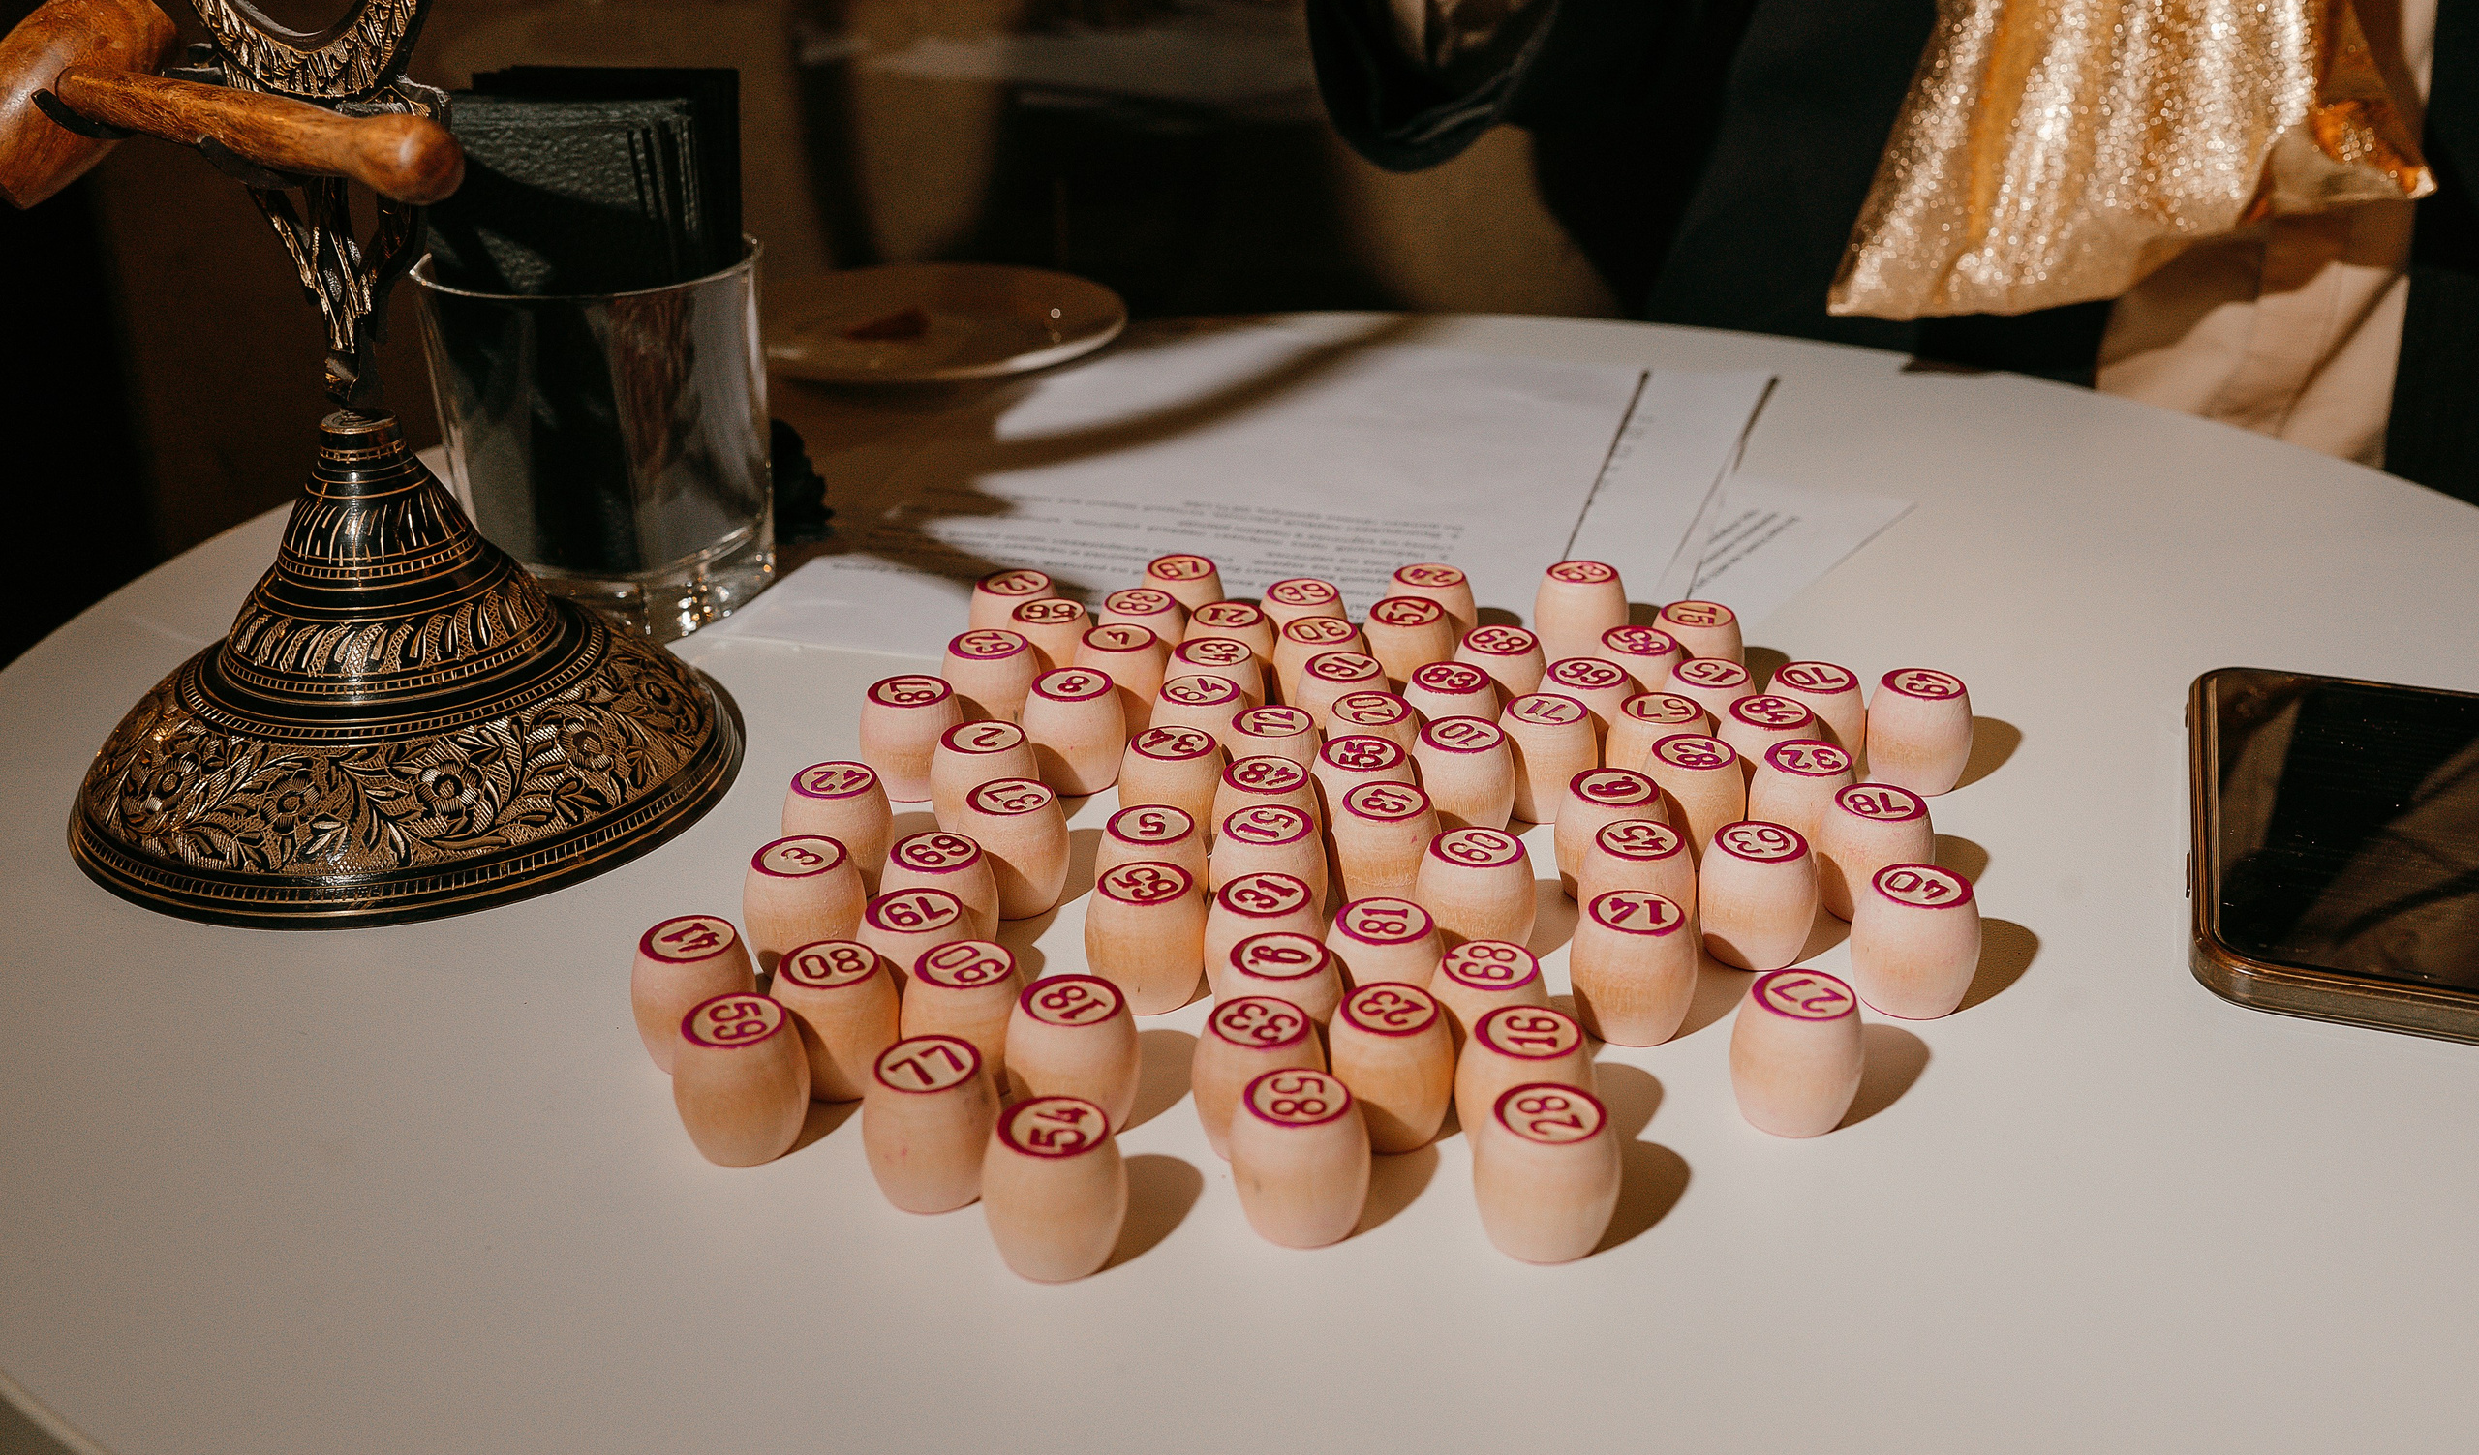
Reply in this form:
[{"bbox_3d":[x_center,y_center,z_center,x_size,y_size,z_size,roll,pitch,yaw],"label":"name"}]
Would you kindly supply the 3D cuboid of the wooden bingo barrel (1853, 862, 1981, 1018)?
[{"bbox_3d":[0.128,0.040,0.455,0.023,0.024,0.023,-1,25,0],"label":"wooden bingo barrel"}]

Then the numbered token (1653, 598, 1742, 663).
[{"bbox_3d":[0.111,-0.017,0.584,0.023,0.023,0.023,-1,24,0],"label":"numbered token"}]

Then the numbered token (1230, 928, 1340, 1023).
[{"bbox_3d":[0.007,0.052,0.439,0.023,0.024,0.023,-1,24,1],"label":"numbered token"}]

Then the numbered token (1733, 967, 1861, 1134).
[{"bbox_3d":[0.097,0.057,0.420,0.023,0.024,0.023,-1,25,0],"label":"numbered token"}]

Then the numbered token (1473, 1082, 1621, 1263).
[{"bbox_3d":[0.050,0.073,0.392,0.023,0.024,0.023,3,25,8],"label":"numbered token"}]

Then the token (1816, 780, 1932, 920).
[{"bbox_3d":[0.129,0.026,0.490,0.023,0.023,0.023,-1,24,0],"label":"token"}]

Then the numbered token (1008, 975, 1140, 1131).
[{"bbox_3d":[-0.029,0.059,0.426,0.023,0.024,0.023,-1,24,1],"label":"numbered token"}]

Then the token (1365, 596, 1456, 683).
[{"bbox_3d":[0.040,-0.017,0.578,0.023,0.023,0.023,-1,24,0],"label":"token"}]

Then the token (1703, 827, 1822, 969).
[{"bbox_3d":[0.102,0.033,0.473,0.023,0.024,0.023,-1,24,0],"label":"token"}]

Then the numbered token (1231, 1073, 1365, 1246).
[{"bbox_3d":[0.010,0.070,0.392,0.023,0.024,0.023,-1,25,0],"label":"numbered token"}]

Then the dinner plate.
[{"bbox_3d":[-0.123,-0.135,0.852,0.173,0.019,0.173,-1,24,0],"label":"dinner plate"}]

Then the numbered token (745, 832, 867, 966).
[{"bbox_3d":[-0.085,0.036,0.472,0.024,0.024,0.024,-1,24,0],"label":"numbered token"}]

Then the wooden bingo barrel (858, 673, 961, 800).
[{"bbox_3d":[-0.074,0.003,0.548,0.023,0.024,0.023,-4,25,-8],"label":"wooden bingo barrel"}]

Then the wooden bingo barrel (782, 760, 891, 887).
[{"bbox_3d":[-0.083,0.021,0.498,0.023,0.023,0.023,-1,24,0],"label":"wooden bingo barrel"}]

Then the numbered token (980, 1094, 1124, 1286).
[{"bbox_3d":[-0.029,0.074,0.385,0.023,0.024,0.023,-1,25,0],"label":"numbered token"}]

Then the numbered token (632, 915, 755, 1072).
[{"bbox_3d":[-0.101,0.050,0.450,0.023,0.024,0.023,-1,24,1],"label":"numbered token"}]

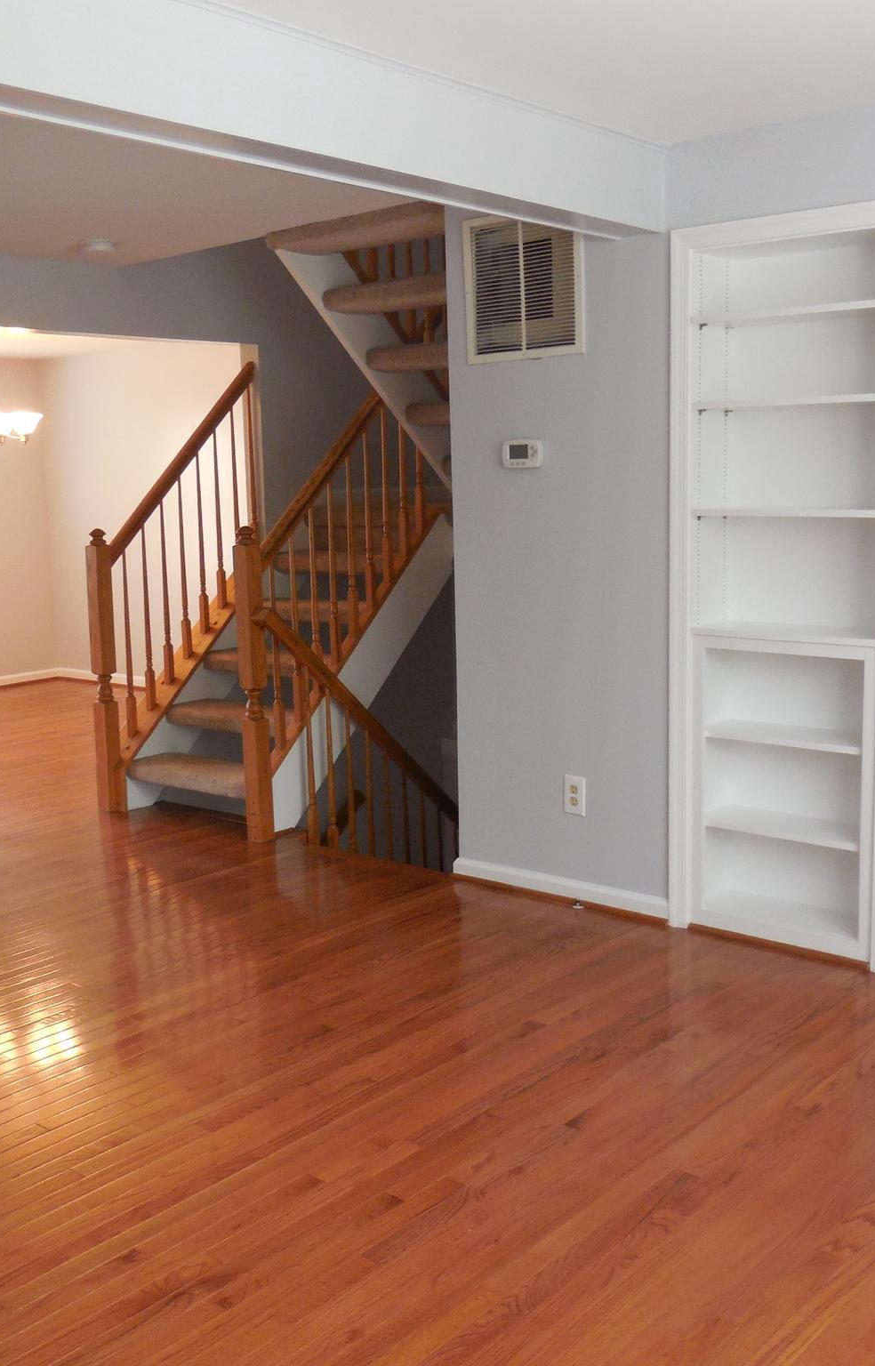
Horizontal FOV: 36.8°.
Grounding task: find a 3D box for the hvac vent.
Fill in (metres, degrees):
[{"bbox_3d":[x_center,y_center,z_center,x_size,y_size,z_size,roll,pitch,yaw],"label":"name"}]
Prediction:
[{"bbox_3d":[0.265,-1.257,4.158,0.462,0.460,0.027,6,11,41],"label":"hvac vent"}]

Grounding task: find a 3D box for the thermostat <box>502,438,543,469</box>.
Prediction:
[{"bbox_3d":[0.264,-0.738,4.243,0.145,0.084,0.030,6,11,41],"label":"thermostat"}]

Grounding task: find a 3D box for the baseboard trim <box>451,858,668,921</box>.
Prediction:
[{"bbox_3d":[0.381,0.678,4.380,0.870,0.077,0.037,6,11,41],"label":"baseboard trim"}]

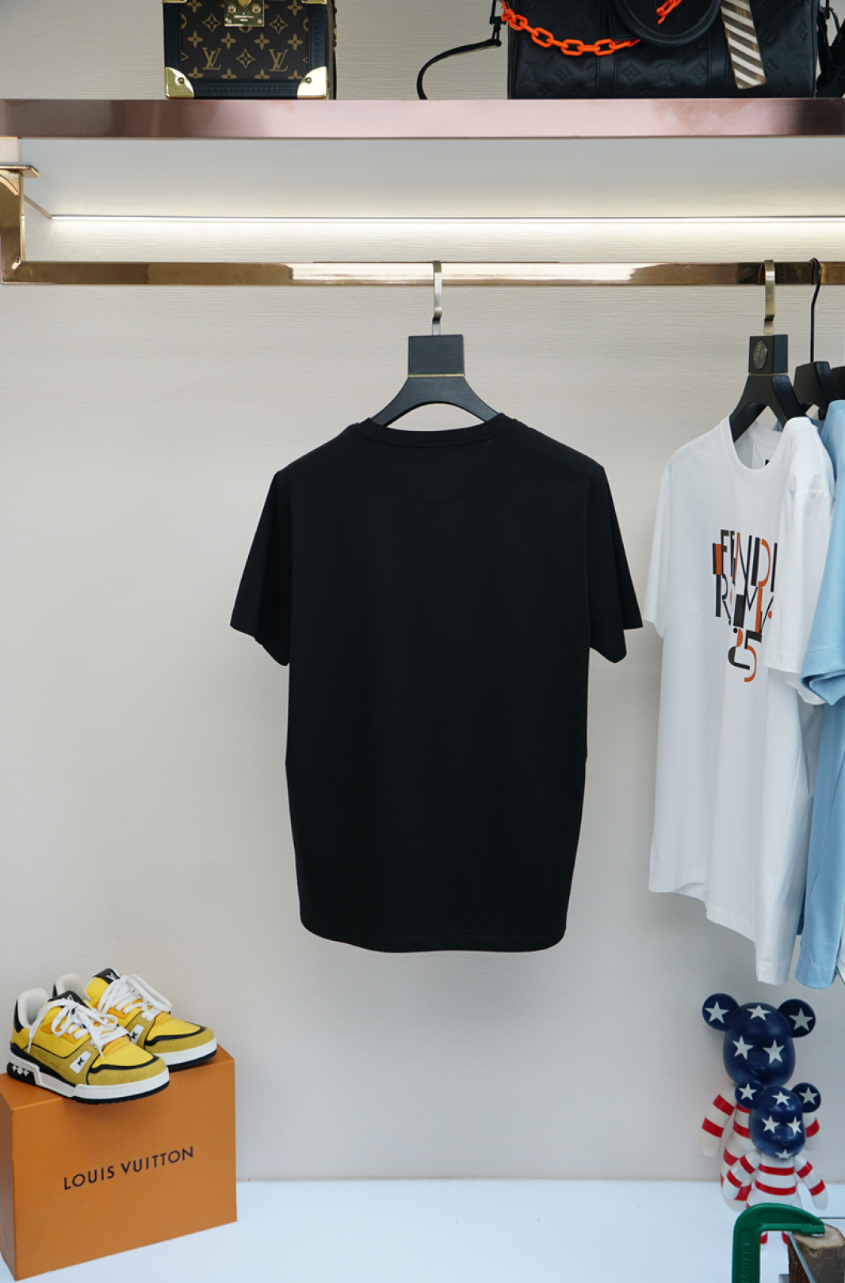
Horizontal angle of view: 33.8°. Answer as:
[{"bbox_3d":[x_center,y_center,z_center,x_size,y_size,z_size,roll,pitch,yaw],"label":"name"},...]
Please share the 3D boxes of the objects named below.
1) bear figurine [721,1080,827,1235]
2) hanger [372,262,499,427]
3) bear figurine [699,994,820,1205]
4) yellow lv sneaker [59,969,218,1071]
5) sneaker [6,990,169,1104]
[{"bbox_3d":[0.536,0.795,2.112,0.164,0.268,0.105,0,6,1],"label":"bear figurine"},{"bbox_3d":[0.018,-0.365,1.857,0.420,0.275,0.055,1,6,12],"label":"hanger"},{"bbox_3d":[0.541,0.737,2.225,0.193,0.358,0.135,1,6,9],"label":"bear figurine"},{"bbox_3d":[-0.464,0.590,2.207,0.285,0.123,0.110,2,6,13],"label":"yellow lv sneaker"},{"bbox_3d":[-0.508,0.602,2.093,0.285,0.123,0.110,3,7,25],"label":"sneaker"}]

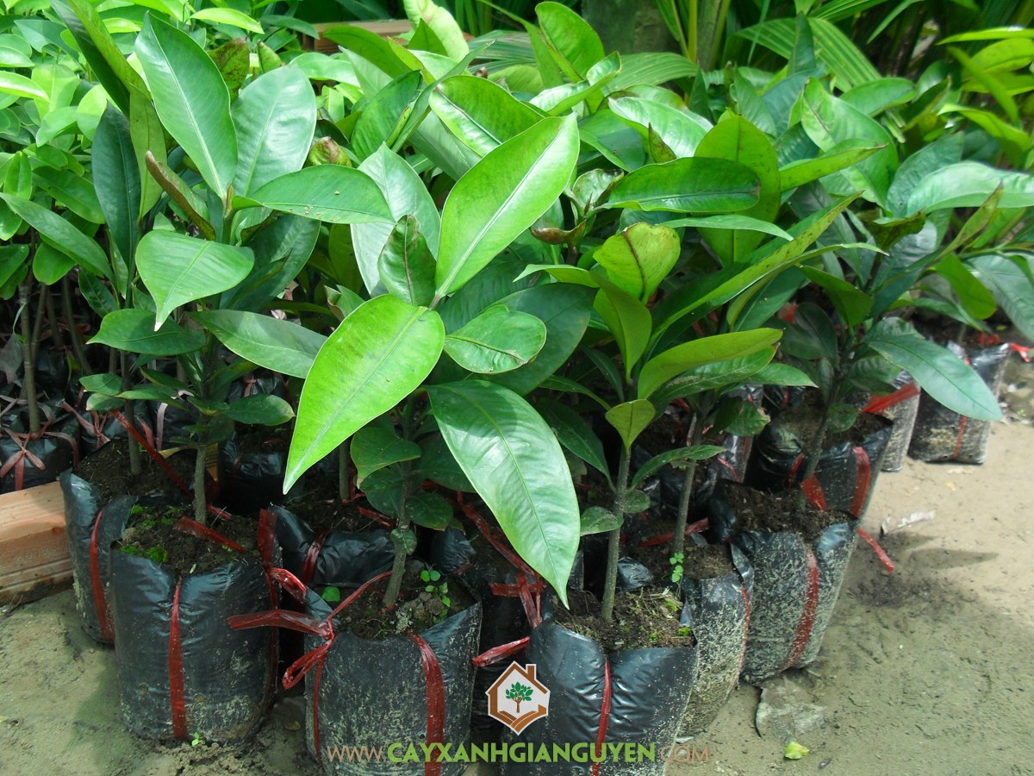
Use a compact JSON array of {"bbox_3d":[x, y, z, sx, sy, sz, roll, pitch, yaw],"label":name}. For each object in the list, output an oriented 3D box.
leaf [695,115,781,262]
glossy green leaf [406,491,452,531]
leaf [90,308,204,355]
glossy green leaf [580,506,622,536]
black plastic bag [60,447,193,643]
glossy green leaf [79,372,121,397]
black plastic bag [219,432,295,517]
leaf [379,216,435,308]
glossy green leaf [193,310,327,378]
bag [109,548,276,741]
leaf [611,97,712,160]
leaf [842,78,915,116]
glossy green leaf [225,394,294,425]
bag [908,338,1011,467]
[{"bbox_3d":[0.236,-0.212,1.120,0.088,0.165,0.020,-1,3,0],"label":"leaf"},{"bbox_3d":[-0.070,0.099,0.845,0.040,0.009,0.031,5,58,-2],"label":"glossy green leaf"},{"bbox_3d":[-0.302,-0.040,0.854,0.091,0.022,0.055,-3,45,-11],"label":"leaf"},{"bbox_3d":[0.061,0.102,0.800,0.042,0.012,0.028,-11,40,-14],"label":"glossy green leaf"},{"bbox_3d":[-0.411,0.172,1.133,0.140,0.168,0.140,-7,18,-21],"label":"black plastic bag"},{"bbox_3d":[-0.442,-0.003,1.110,0.046,0.009,0.028,-5,58,-7],"label":"glossy green leaf"},{"bbox_3d":[-0.257,0.126,1.169,0.140,0.160,0.140,2,21,0],"label":"black plastic bag"},{"bbox_3d":[-0.084,-0.098,0.800,0.040,0.072,0.015,-10,0,-11],"label":"leaf"},{"bbox_3d":[-0.198,-0.037,0.846,0.151,0.022,0.060,19,48,12],"label":"glossy green leaf"},{"bbox_3d":[-0.290,0.213,0.960,0.146,0.166,0.146,2,21,0],"label":"bag"},{"bbox_3d":[0.165,-0.283,1.140,0.147,0.065,0.025,19,-21,-16],"label":"leaf"},{"bbox_3d":[0.450,-0.367,1.335,0.114,0.055,0.020,-9,-29,15],"label":"leaf"},{"bbox_3d":[-0.236,0.019,0.955,0.064,0.010,0.032,9,58,6],"label":"glossy green leaf"},{"bbox_3d":[0.675,0.021,1.626,0.134,0.168,0.134,12,18,22],"label":"bag"}]

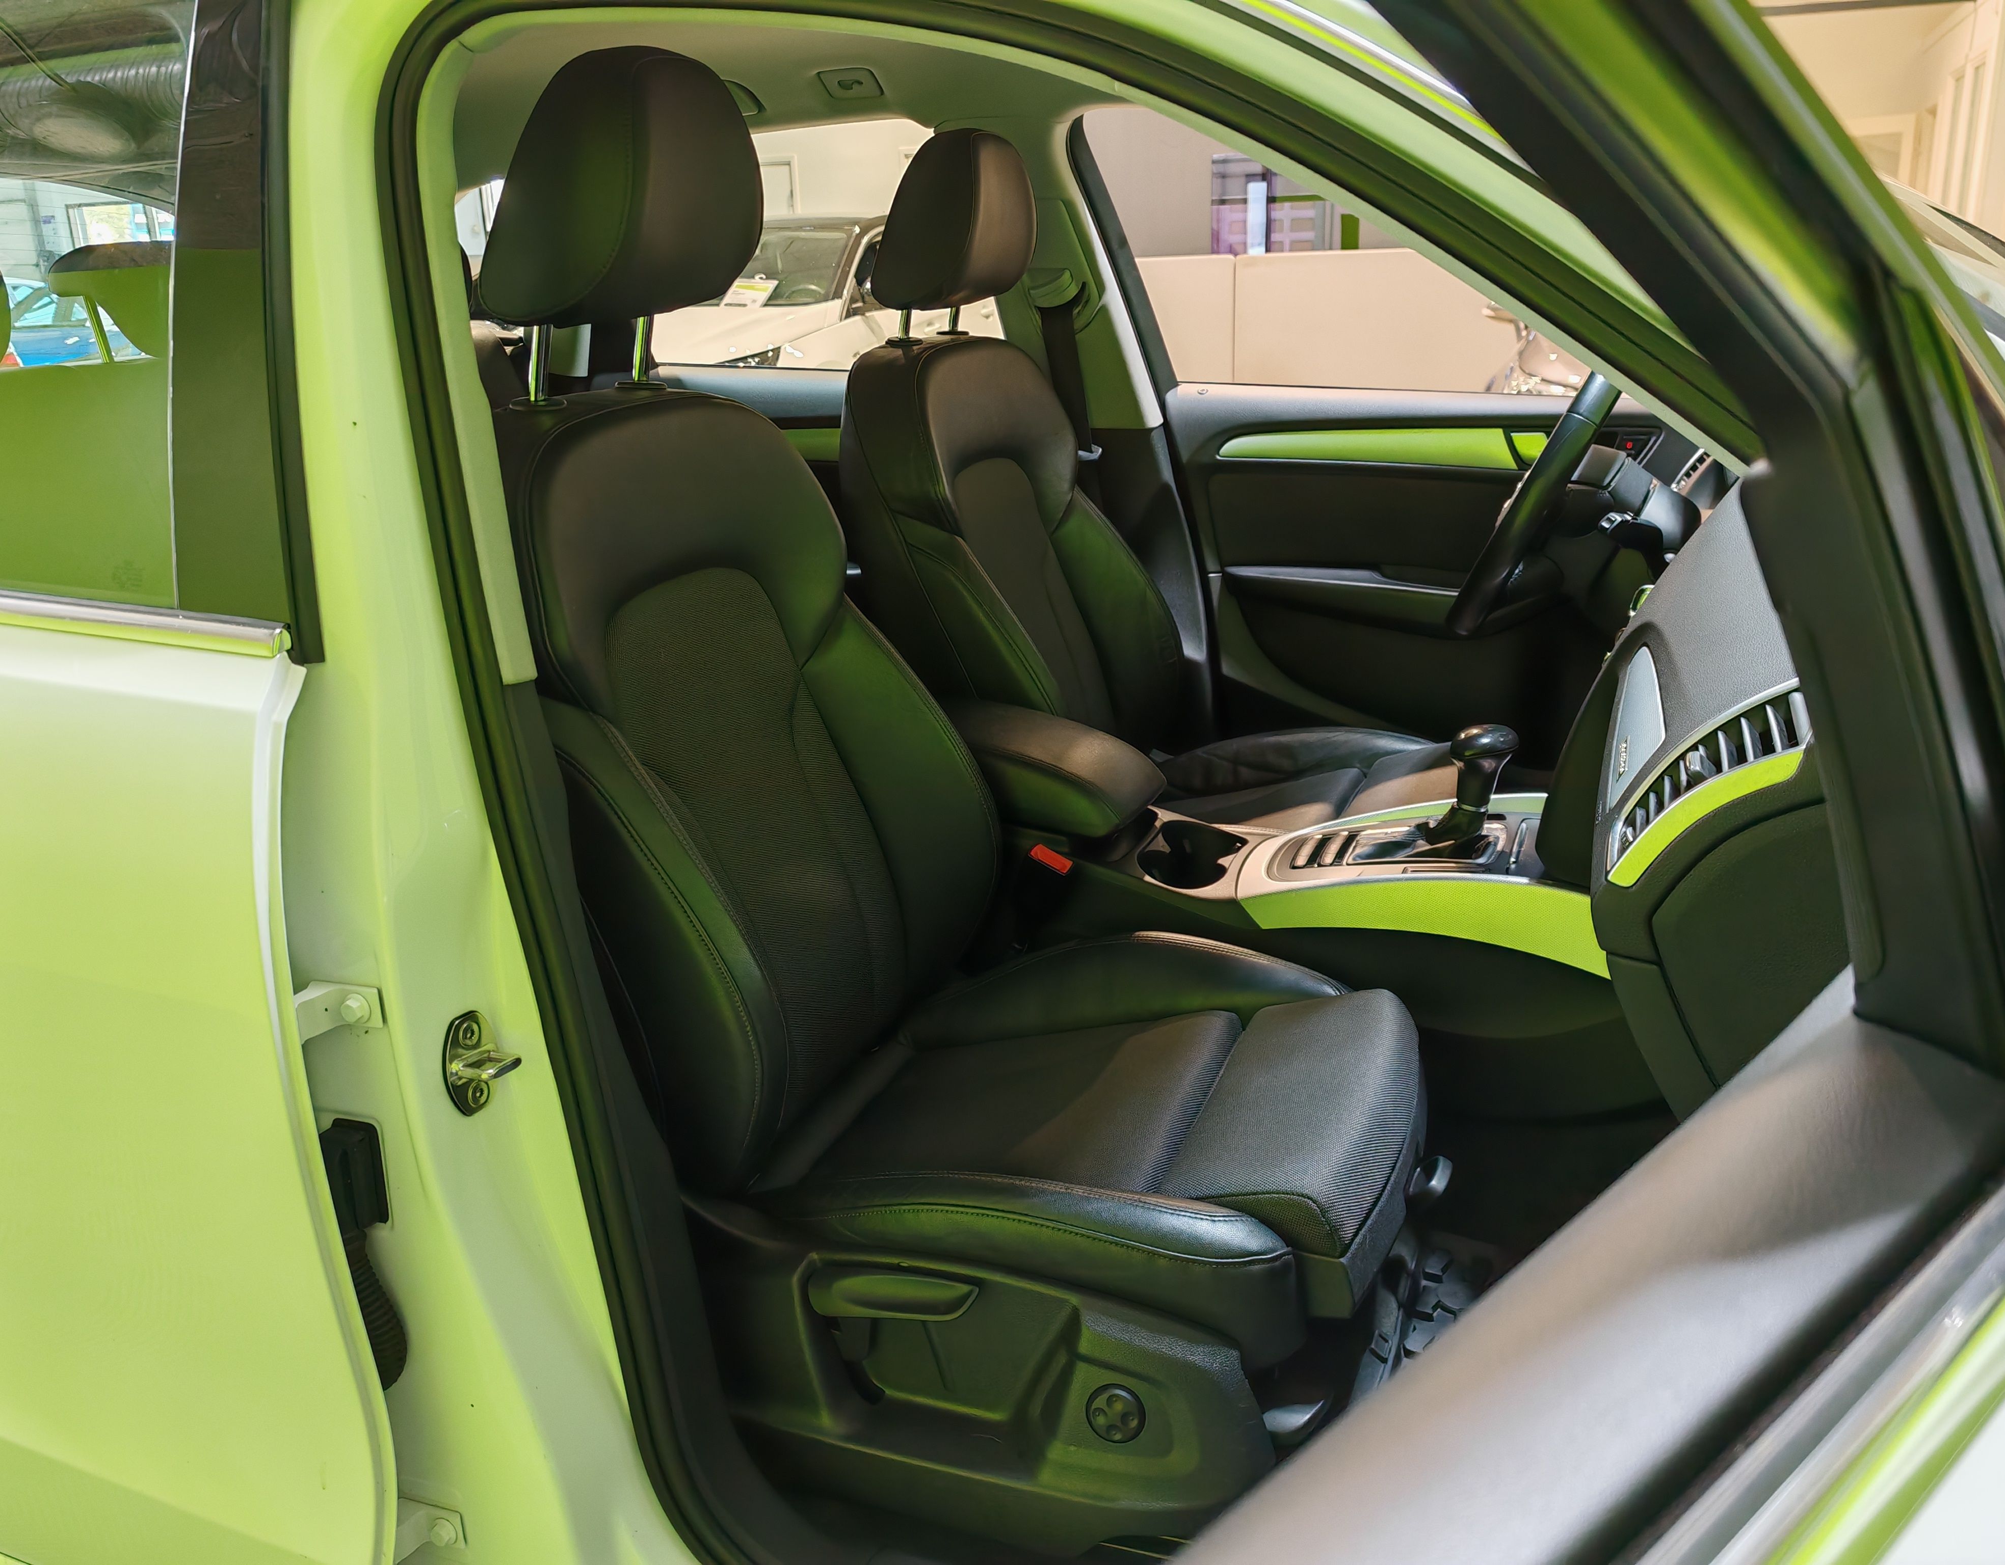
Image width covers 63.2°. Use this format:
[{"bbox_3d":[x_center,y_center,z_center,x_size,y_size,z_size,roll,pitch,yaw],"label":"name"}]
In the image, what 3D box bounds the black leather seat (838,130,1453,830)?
[{"bbox_3d":[0.232,-0.240,2.044,0.800,1.120,0.550,6,20,20],"label":"black leather seat"}]

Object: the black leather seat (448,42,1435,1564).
[{"bbox_3d":[-0.031,-0.023,1.388,0.800,1.120,0.550,6,20,20],"label":"black leather seat"}]

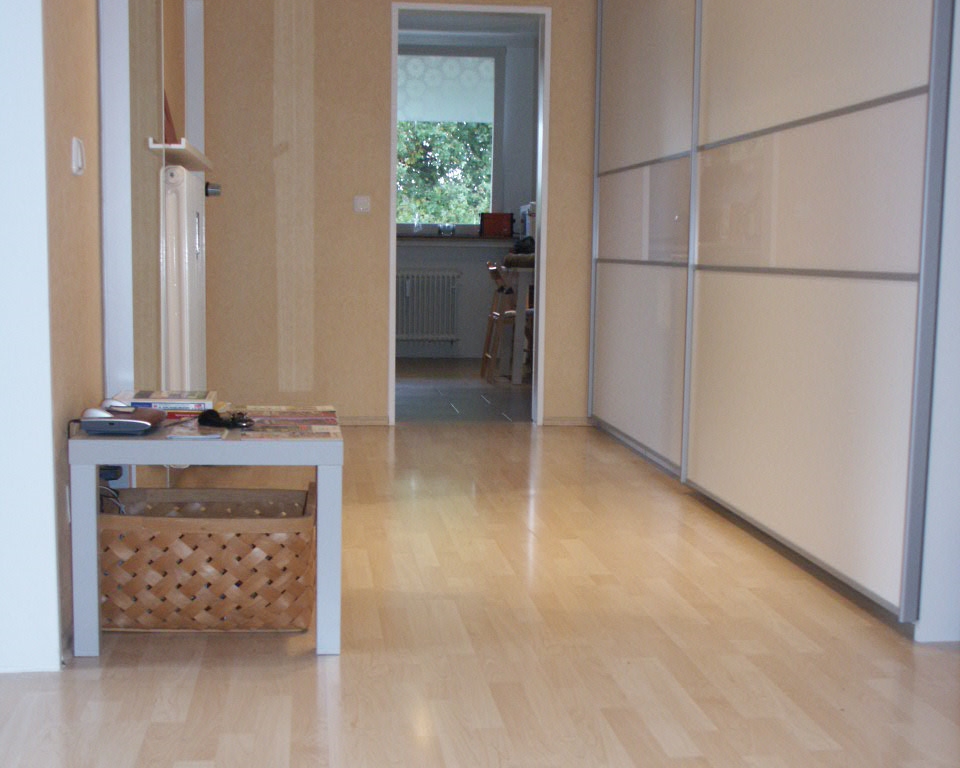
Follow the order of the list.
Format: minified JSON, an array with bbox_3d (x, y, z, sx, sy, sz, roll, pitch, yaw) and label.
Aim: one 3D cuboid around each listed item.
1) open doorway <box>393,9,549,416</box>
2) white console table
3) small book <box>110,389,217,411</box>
[{"bbox_3d":[-0.059,-0.787,6.015,0.746,1.967,0.170,0,6,-7],"label":"open doorway"},{"bbox_3d":[-0.591,0.310,2.857,0.550,0.450,0.550,0,6,-7],"label":"white console table"},{"bbox_3d":[-0.735,0.040,2.943,0.226,0.022,0.190,0,6,-9],"label":"small book"}]

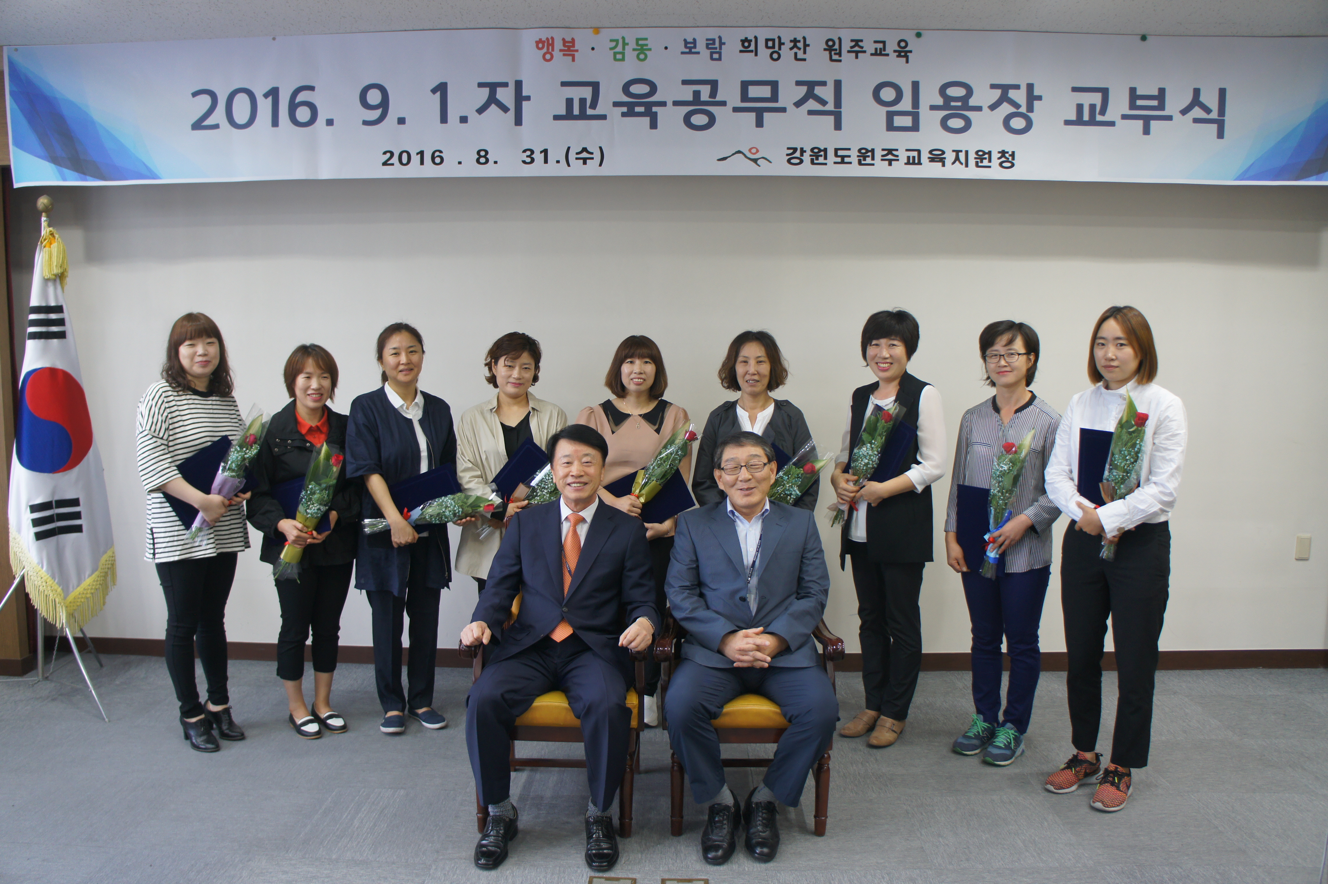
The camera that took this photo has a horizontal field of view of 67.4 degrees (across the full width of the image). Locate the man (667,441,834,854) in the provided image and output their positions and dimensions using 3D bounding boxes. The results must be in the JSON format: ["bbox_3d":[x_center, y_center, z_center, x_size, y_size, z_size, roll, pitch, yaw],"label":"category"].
[{"bbox_3d":[0.265,0.582,3.213,0.540,1.250,0.750,0,5,3],"label":"man"}]

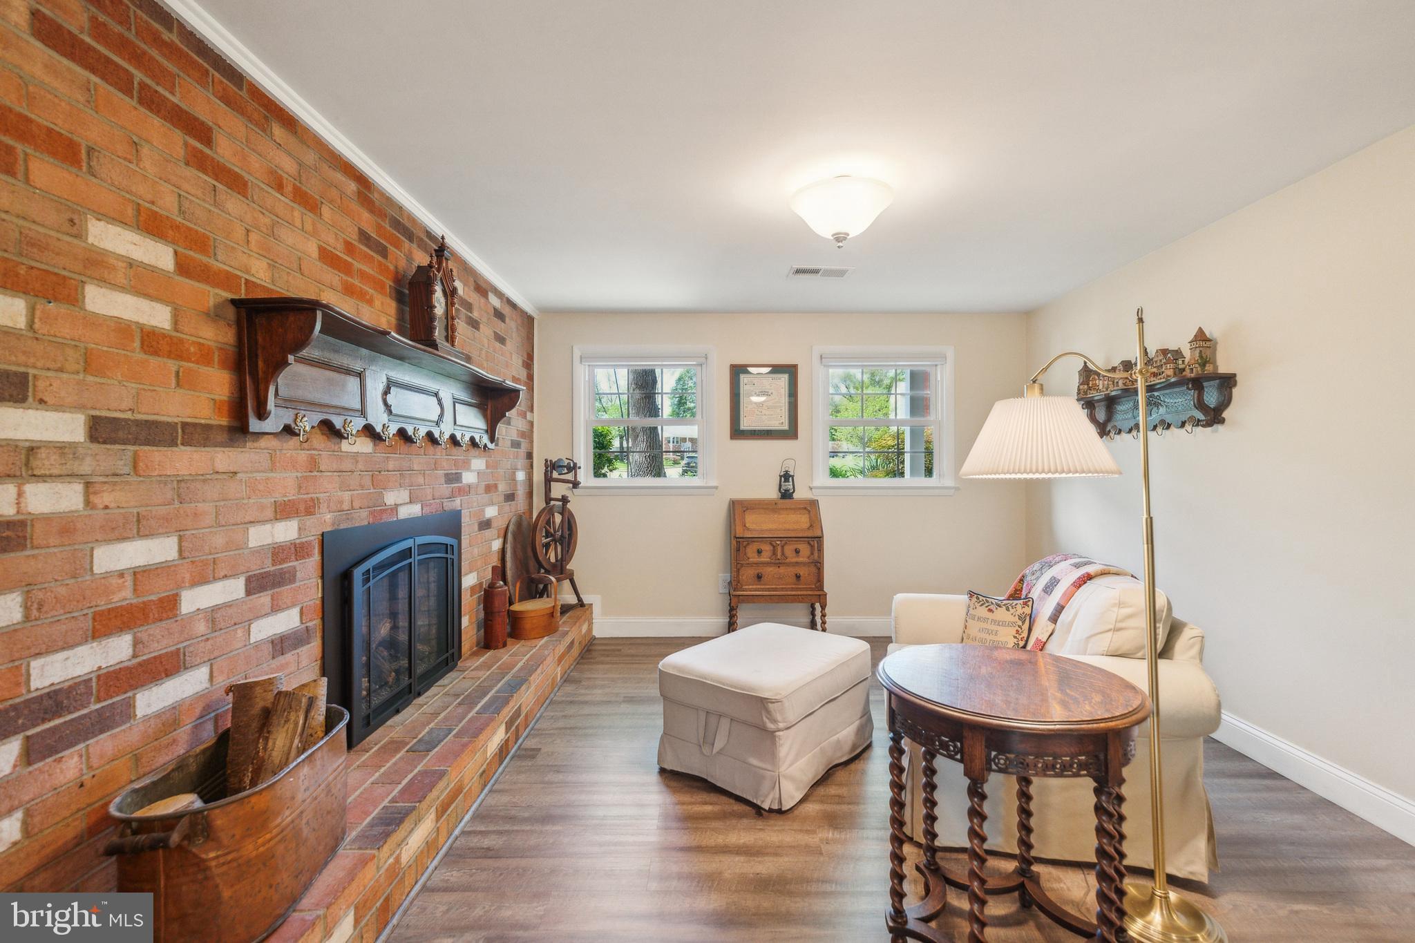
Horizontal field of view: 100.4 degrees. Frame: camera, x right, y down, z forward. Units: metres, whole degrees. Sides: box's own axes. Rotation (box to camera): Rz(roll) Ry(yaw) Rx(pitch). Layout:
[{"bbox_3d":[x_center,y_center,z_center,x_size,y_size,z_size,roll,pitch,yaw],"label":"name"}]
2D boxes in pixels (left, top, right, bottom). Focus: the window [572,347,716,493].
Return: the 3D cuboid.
[{"bbox_3d":[-0.470,-0.383,4.357,1.060,1.080,0.120,0,0,0],"label":"window"}]

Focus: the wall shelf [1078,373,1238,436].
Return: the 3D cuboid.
[{"bbox_3d":[2.227,-0.303,3.034,0.161,0.252,0.946,0,0,1],"label":"wall shelf"}]

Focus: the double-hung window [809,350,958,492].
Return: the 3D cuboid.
[{"bbox_3d":[1.300,-0.380,4.357,1.060,1.080,0.120,0,0,0],"label":"double-hung window"}]

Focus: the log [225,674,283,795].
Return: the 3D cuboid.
[{"bbox_3d":[-1.123,0.730,1.450,0.115,0.420,0.100,5,-17,-38],"label":"log"}]

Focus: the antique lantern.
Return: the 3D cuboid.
[{"bbox_3d":[0.574,0.052,4.240,0.130,0.297,0.100,0,0,0],"label":"antique lantern"}]

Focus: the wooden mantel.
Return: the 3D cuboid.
[{"bbox_3d":[-1.146,-0.282,2.493,0.231,0.371,1.840,0,0,1],"label":"wooden mantel"}]

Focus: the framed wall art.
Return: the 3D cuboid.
[{"bbox_3d":[0.416,-0.515,4.351,0.498,0.555,0.030,0,0,0],"label":"framed wall art"}]

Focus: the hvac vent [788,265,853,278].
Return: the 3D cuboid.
[{"bbox_3d":[0.645,-1.129,3.352,0.344,0.015,0.203,0,0,1],"label":"hvac vent"}]

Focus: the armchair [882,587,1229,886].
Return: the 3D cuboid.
[{"bbox_3d":[1.215,0.811,2.366,0.880,0.880,1.040,0,0,14],"label":"armchair"}]

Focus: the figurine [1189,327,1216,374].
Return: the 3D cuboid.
[{"bbox_3d":[2.224,-0.536,2.651,0.089,0.225,0.093,0,0,1],"label":"figurine"}]

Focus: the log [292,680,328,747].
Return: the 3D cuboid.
[{"bbox_3d":[-1.075,0.773,1.574,0.105,0.394,0.086,3,-18,-33],"label":"log"}]

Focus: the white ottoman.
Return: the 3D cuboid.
[{"bbox_3d":[0.285,1.029,2.638,0.610,0.440,0.820,0,1,39],"label":"white ottoman"}]

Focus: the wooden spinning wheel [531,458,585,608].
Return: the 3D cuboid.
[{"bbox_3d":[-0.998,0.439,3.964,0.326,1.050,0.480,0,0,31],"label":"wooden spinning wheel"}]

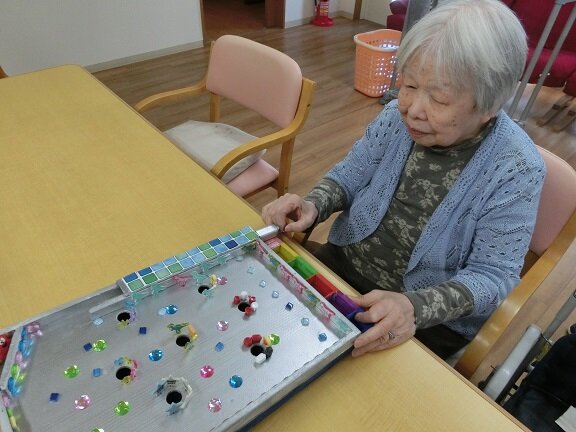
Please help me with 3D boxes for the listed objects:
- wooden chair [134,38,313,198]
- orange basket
[{"bbox_3d":[-0.287,-0.199,1.651,0.545,0.830,0.545,-28,48,-30],"label":"wooden chair"},{"bbox_3d":[0.723,-1.170,3.193,0.425,0.380,0.365,-23,46,-27],"label":"orange basket"}]

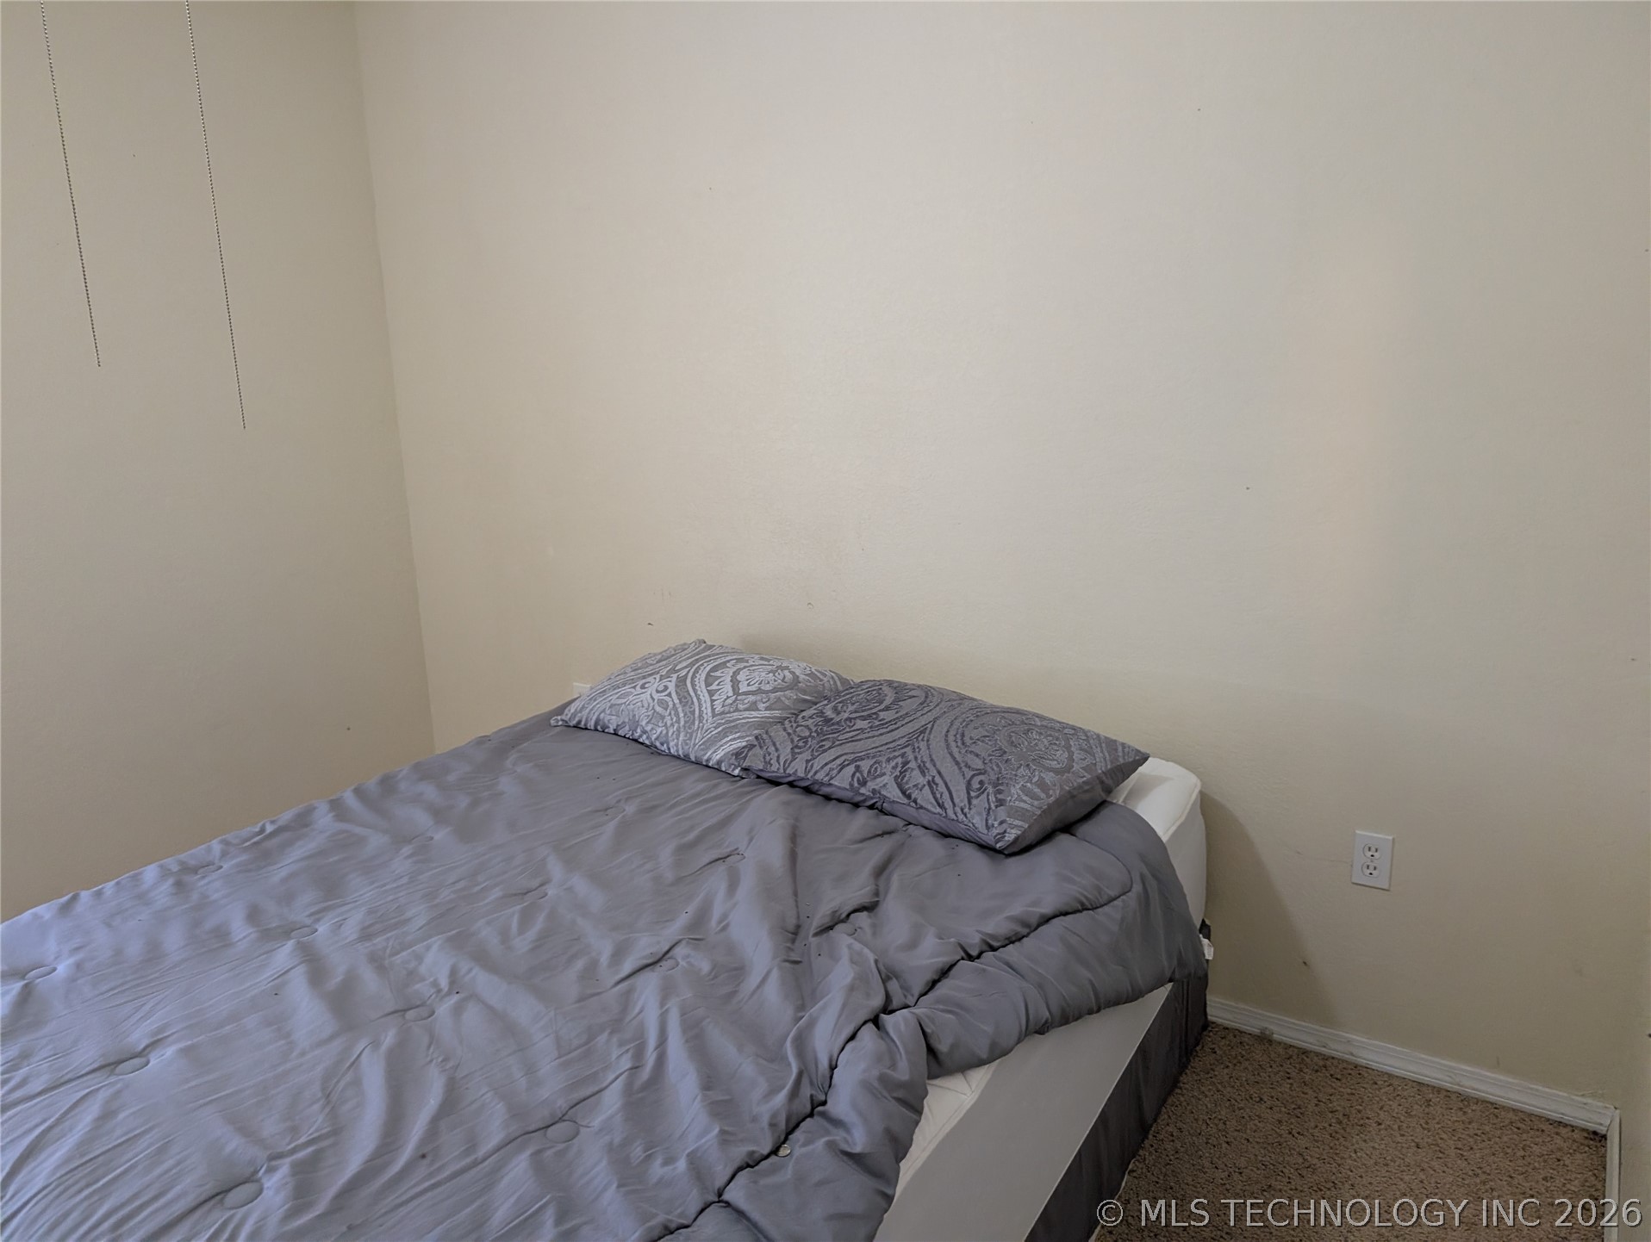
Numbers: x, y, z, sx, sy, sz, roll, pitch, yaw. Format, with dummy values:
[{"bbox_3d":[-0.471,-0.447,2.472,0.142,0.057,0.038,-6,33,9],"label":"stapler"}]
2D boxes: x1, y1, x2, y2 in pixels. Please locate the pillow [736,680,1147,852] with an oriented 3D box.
[{"bbox_3d":[0.244,0.280,2.447,0.690,0.160,0.510,10,23,34],"label":"pillow"}]

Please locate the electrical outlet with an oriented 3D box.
[{"bbox_3d":[1.115,0.490,2.336,0.070,0.114,0.007,6,14,33],"label":"electrical outlet"}]

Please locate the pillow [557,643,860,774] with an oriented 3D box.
[{"bbox_3d":[-0.274,0.197,2.885,0.660,0.160,0.500,8,25,36],"label":"pillow"}]

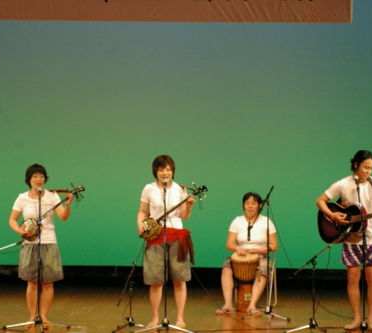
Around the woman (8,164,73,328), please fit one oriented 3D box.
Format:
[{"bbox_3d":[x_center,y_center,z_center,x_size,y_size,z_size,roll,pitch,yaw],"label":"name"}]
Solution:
[{"bbox_3d":[-1.366,0.744,19.550,0.590,1.530,0.420,0,1,-3],"label":"woman"}]

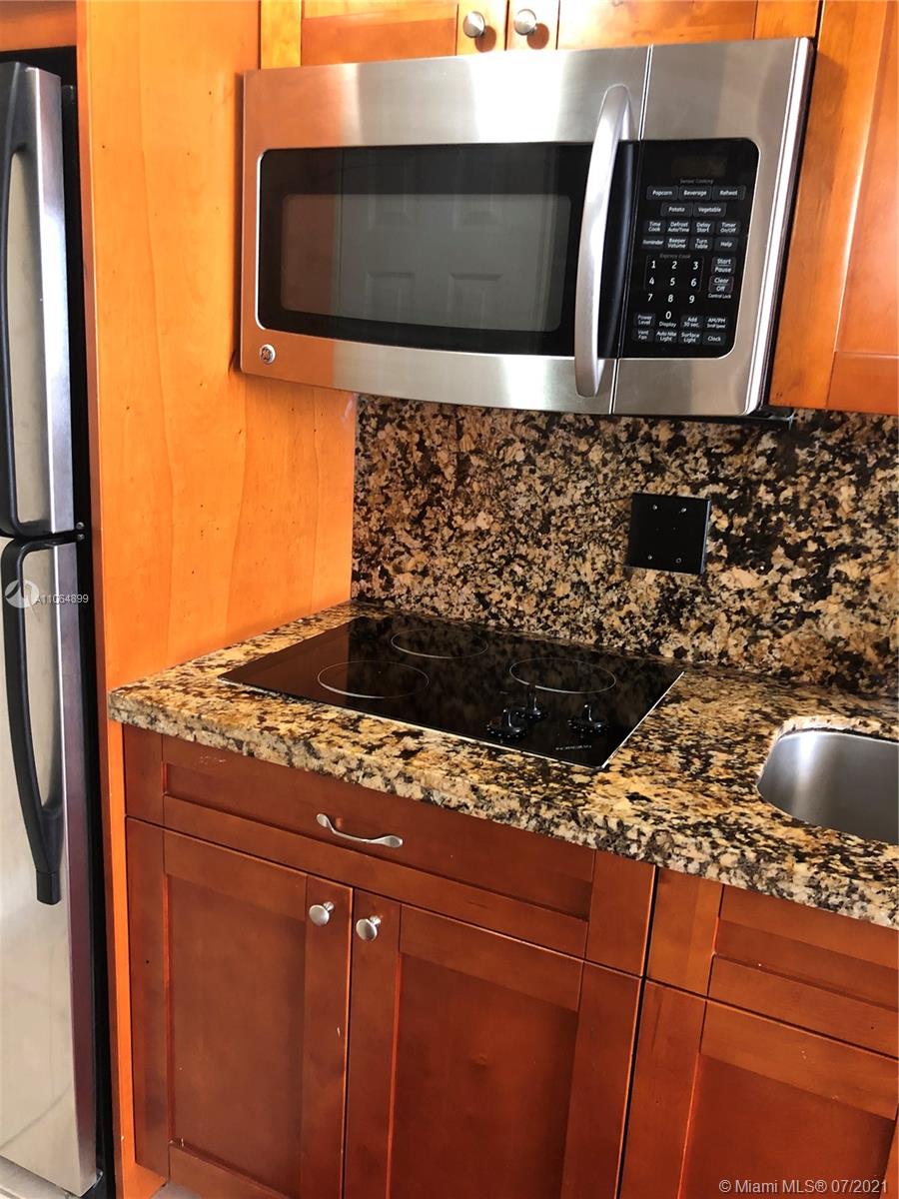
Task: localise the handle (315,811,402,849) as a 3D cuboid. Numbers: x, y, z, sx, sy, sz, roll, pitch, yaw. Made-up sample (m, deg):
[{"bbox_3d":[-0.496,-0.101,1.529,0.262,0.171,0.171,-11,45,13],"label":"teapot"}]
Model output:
[{"bbox_3d":[-0.119,0.295,1.230,0.127,0.018,0.027,9,15,24],"label":"handle"}]

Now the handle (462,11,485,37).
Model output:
[{"bbox_3d":[0.036,-0.745,1.263,0.032,0.032,0.029,9,15,24],"label":"handle"}]

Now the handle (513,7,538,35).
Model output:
[{"bbox_3d":[0.101,-0.733,1.234,0.032,0.032,0.029,9,15,24],"label":"handle"}]

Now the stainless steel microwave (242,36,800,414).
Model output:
[{"bbox_3d":[0.110,-0.509,1.413,0.758,0.418,0.420,9,15,24],"label":"stainless steel microwave"}]

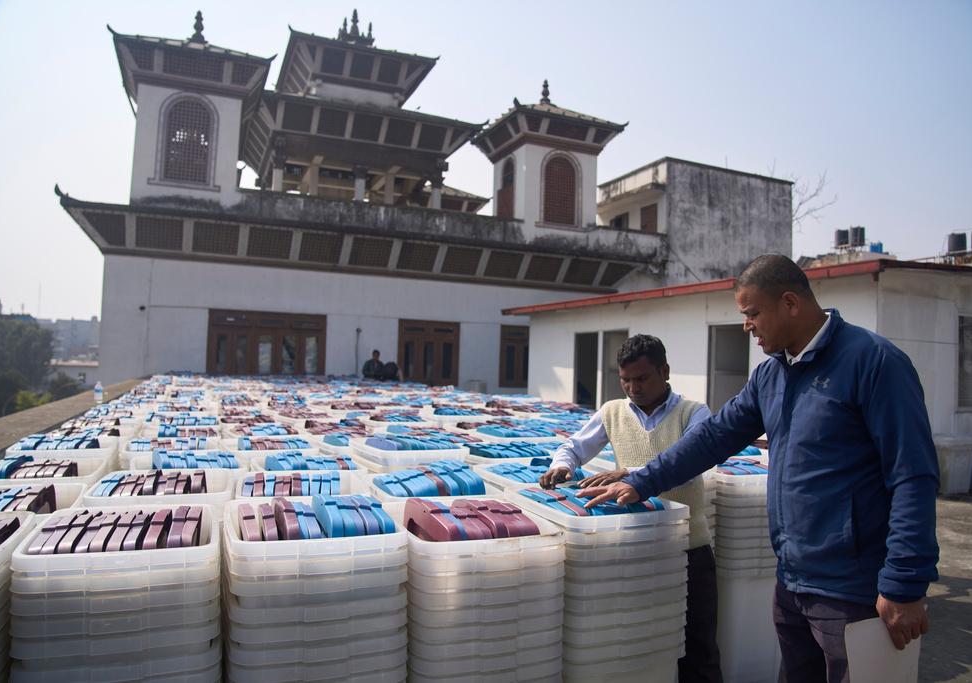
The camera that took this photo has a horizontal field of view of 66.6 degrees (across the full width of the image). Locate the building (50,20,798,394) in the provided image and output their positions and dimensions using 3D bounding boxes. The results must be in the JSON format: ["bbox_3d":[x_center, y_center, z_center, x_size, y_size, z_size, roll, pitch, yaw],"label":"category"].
[{"bbox_3d":[-1.822,-4.197,25.220,20.289,13.363,13.304,3,-3,-22],"label":"building"}]

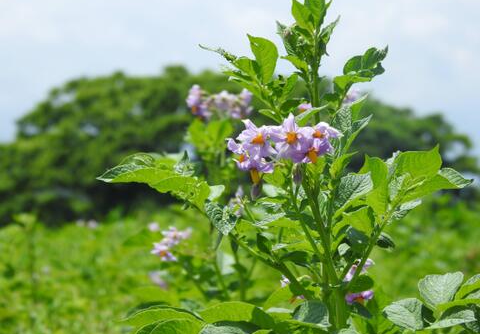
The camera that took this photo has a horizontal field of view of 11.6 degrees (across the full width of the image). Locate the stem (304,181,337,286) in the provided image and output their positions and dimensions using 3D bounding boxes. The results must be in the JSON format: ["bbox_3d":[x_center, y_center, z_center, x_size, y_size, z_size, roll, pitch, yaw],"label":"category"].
[{"bbox_3d":[0.061,0.050,1.790,0.009,0.077,0.009,-14,0,0],"label":"stem"}]

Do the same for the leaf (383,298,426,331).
[{"bbox_3d":[0.119,0.107,1.710,0.032,0.009,0.028,-23,41,-19],"label":"leaf"}]

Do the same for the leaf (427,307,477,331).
[{"bbox_3d":[0.159,0.113,1.770,0.038,0.017,0.024,0,-1,0],"label":"leaf"}]

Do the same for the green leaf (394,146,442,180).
[{"bbox_3d":[0.133,-0.003,1.750,0.036,0.025,0.009,-24,39,8],"label":"green leaf"}]

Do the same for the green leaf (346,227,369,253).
[{"bbox_3d":[0.080,0.050,1.600,0.016,0.018,0.014,0,-1,18],"label":"green leaf"}]

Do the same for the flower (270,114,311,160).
[{"bbox_3d":[0.034,-0.020,1.590,0.029,0.033,0.016,0,-1,6],"label":"flower"}]

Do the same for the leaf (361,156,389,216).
[{"bbox_3d":[0.091,0.013,1.600,0.020,0.041,0.018,0,-1,24],"label":"leaf"}]

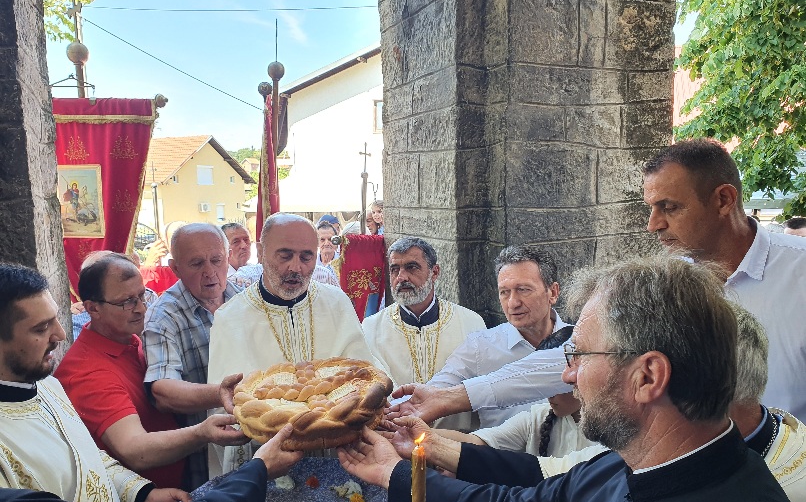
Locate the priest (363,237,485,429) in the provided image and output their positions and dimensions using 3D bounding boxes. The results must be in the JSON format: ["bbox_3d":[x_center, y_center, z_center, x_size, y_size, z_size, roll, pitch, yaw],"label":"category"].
[{"bbox_3d":[0.060,0.790,2.320,0.560,1.710,0.420,0,7,7],"label":"priest"}]

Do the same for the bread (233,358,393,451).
[{"bbox_3d":[-0.195,0.333,1.340,0.347,0.092,0.347,-3,10,0],"label":"bread"}]

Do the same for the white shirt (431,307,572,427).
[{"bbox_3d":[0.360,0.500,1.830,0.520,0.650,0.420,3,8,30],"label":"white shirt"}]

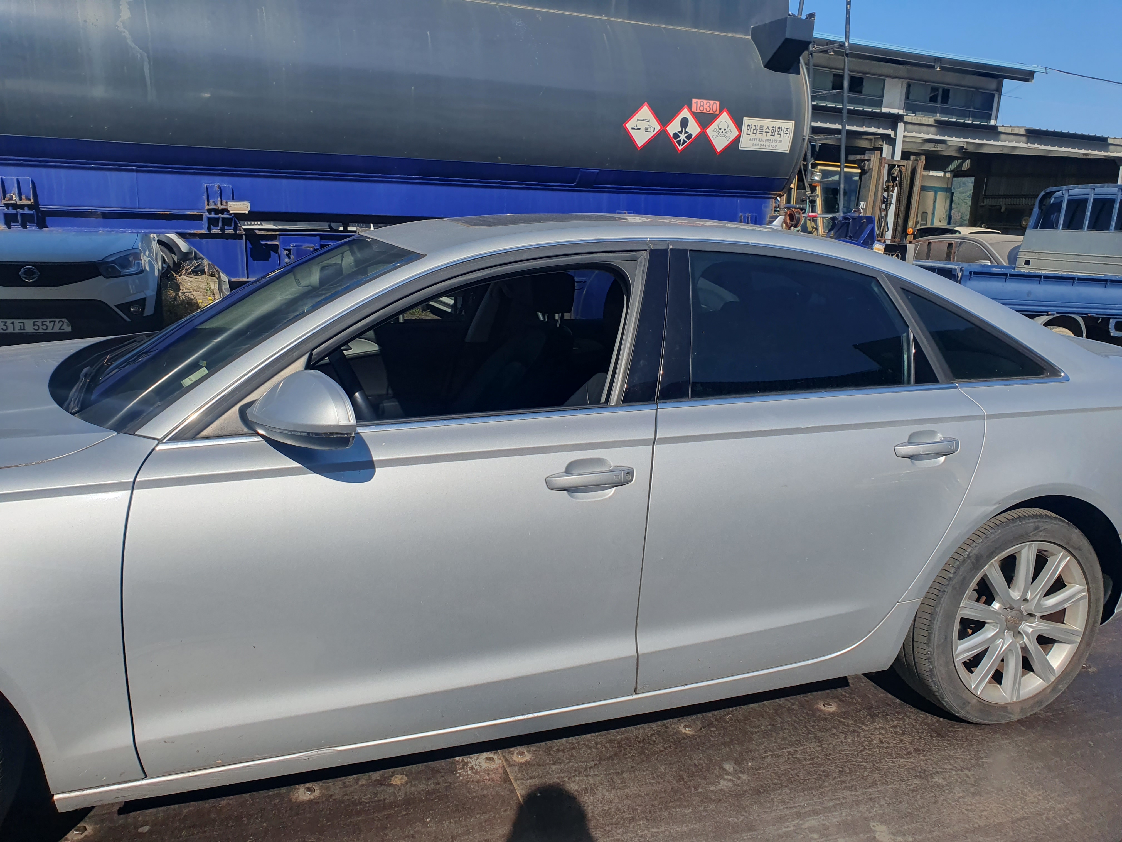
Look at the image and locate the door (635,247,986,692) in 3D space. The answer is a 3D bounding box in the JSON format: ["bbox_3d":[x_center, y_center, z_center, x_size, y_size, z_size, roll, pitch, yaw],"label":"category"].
[{"bbox_3d":[0.637,0.103,2.280,1.020,1.110,0.320,-3,11,-18],"label":"door"}]

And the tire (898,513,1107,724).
[{"bbox_3d":[1.324,0.575,2.584,0.670,0.670,0.248,-3,11,-18],"label":"tire"}]

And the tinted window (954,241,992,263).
[{"bbox_3d":[6.635,-2.675,13.500,0.070,0.430,0.920,17,0,-29],"label":"tinted window"}]

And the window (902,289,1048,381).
[{"bbox_3d":[1.230,-0.263,2.486,0.482,0.301,0.050,-3,-20,-25],"label":"window"}]

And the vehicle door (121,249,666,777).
[{"bbox_3d":[-0.297,0.154,1.973,1.270,1.125,0.320,-3,11,-18],"label":"vehicle door"}]

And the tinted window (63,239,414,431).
[{"bbox_3d":[-0.929,-0.289,2.514,0.950,0.130,1.450,-34,19,-10],"label":"tinted window"}]

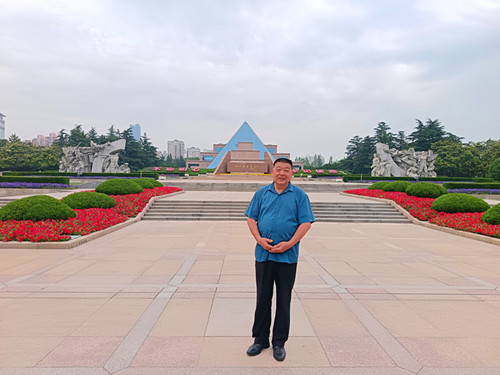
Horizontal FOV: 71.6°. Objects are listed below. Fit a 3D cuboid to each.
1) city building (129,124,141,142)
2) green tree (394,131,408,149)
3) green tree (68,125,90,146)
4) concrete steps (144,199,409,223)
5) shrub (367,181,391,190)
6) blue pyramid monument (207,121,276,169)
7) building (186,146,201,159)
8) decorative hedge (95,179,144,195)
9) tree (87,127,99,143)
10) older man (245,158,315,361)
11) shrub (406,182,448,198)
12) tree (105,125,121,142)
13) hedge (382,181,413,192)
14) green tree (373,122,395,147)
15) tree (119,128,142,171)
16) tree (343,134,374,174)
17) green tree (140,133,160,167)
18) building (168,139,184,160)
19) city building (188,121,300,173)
[{"bbox_3d":[-748.340,-226.200,2260.000,64.000,370.000,58.000,0,1,0],"label":"city building"},{"bbox_3d":[41.390,-8.037,94.904,6.500,14.727,6.500,1,1,-1],"label":"green tree"},{"bbox_3d":[-39.342,-8.653,80.000,5.800,11.500,5.800,0,0,-1],"label":"green tree"},{"bbox_3d":[1.040,1.040,15.300,11.200,0.730,2.200,0,0,-1],"label":"concrete steps"},{"bbox_3d":[9.934,-0.007,26.500,1.950,0.902,1.950,1,1,-1],"label":"shrub"},{"bbox_3d":[-3.574,-21.442,177.000,36.000,25.000,32.000,0,0,-1],"label":"blue pyramid monument"},{"bbox_3d":[-103.525,-41.387,639.561,25.000,64.906,20.000,1,1,-1],"label":"building"},{"bbox_3d":[-7.012,-0.043,18.600,2.500,0.860,2.400,0,0,-1],"label":"decorative hedge"},{"bbox_3d":[-37.706,-8.738,83.000,4.600,11.600,4.600,0,0,-1],"label":"tree"},{"bbox_3d":[0.272,0.609,3.088,0.610,1.733,0.400,1,1,11],"label":"older man"},{"bbox_3d":[8.935,0.194,17.502,2.150,0.873,2.050,1,1,-1],"label":"shrub"},{"bbox_3d":[-37.536,-9.381,94.899,7.000,15.599,7.000,1,1,-1],"label":"tree"},{"bbox_3d":[9.766,-0.046,22.800,2.150,0.780,2.100,0,0,-1],"label":"hedge"},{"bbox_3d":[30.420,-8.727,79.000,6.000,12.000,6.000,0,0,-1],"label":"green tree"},{"bbox_3d":[-25.293,-7.577,74.000,5.600,10.000,5.600,0,0,-1],"label":"tree"},{"bbox_3d":[23.056,-6.885,73.000,6.200,8.600,6.000,0,0,-1],"label":"tree"},{"bbox_3d":[-28.077,-8.271,94.911,7.500,13.598,7.500,1,1,-1],"label":"green tree"},{"bbox_3d":[-123.051,-43.781,579.530,28.000,70.697,22.000,1,1,-1],"label":"building"},{"bbox_3d":[-2.596,-20.508,180.000,60.000,28.500,46.000,0,0,-1],"label":"city building"}]

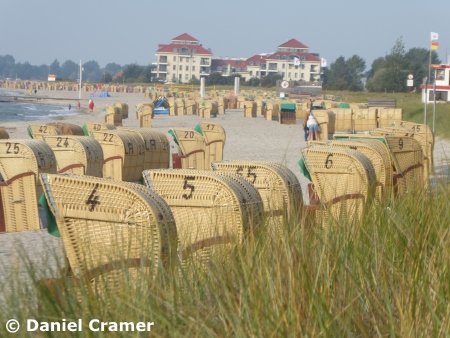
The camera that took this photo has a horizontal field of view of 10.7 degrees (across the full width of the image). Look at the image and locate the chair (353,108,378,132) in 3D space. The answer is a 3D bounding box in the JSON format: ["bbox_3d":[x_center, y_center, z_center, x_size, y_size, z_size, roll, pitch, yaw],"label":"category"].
[{"bbox_3d":[7.810,-2.570,135.000,1.180,1.570,0.950,0,2,-5],"label":"chair"}]

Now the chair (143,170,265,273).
[{"bbox_3d":[-0.179,0.833,21.700,0.930,1.600,1.200,2,2,8],"label":"chair"}]

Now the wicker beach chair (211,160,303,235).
[{"bbox_3d":[0.405,0.727,29.300,0.930,1.600,1.200,2,2,9],"label":"wicker beach chair"}]

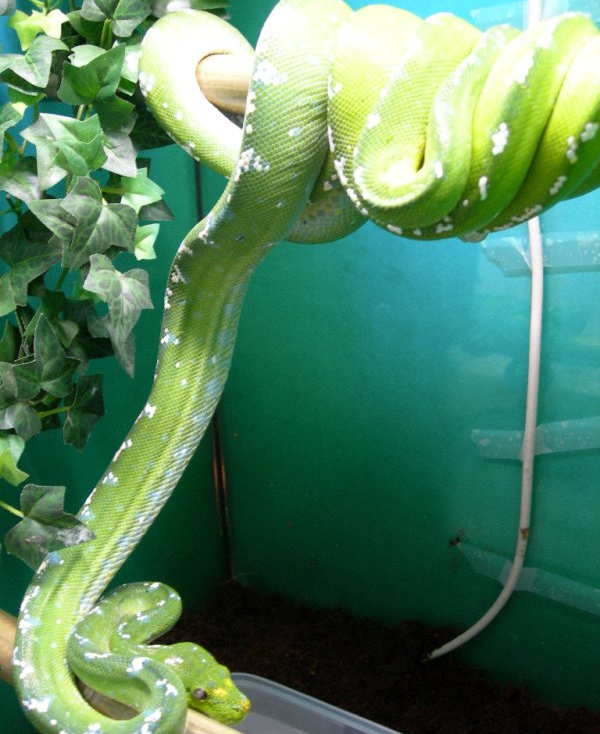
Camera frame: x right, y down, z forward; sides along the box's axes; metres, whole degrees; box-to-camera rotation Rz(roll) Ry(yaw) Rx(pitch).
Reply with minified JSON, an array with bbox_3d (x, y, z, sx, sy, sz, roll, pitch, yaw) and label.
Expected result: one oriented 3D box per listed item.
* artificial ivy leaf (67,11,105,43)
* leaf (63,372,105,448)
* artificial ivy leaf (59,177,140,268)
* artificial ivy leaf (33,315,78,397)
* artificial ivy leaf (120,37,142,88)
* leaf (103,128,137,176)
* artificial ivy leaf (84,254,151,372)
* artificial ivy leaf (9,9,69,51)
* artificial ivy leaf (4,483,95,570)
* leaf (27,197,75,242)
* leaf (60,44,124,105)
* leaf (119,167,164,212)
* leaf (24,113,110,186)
[{"bbox_3d":[-0.128,-0.205,0.530,0.027,0.022,0.015,0,-11,0],"label":"artificial ivy leaf"},{"bbox_3d":[-0.135,0.028,0.550,0.030,0.048,0.020,0,0,-31],"label":"leaf"},{"bbox_3d":[-0.122,-0.088,0.530,0.050,0.054,0.020,0,0,-6],"label":"artificial ivy leaf"},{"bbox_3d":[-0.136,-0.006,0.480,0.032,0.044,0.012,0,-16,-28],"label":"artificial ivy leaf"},{"bbox_3d":[-0.098,-0.179,0.515,0.026,0.031,0.010,0,3,-19],"label":"artificial ivy leaf"},{"bbox_3d":[-0.112,-0.132,0.535,0.027,0.030,0.015,0,-6,-9],"label":"leaf"},{"bbox_3d":[-0.113,-0.033,0.545,0.042,0.073,0.020,0,0,-9],"label":"artificial ivy leaf"},{"bbox_3d":[-0.146,-0.188,0.490,0.033,0.026,0.012,0,0,-18],"label":"artificial ivy leaf"},{"bbox_3d":[-0.126,0.080,0.440,0.045,0.014,0.042,7,53,-12],"label":"artificial ivy leaf"},{"bbox_3d":[-0.136,-0.082,0.490,0.034,0.030,0.010,0,-12,-22],"label":"leaf"},{"bbox_3d":[-0.123,-0.173,0.520,0.040,0.039,0.022,0,-17,-6],"label":"leaf"},{"bbox_3d":[-0.091,-0.102,0.505,0.027,0.025,0.010,0,-5,-23],"label":"leaf"},{"bbox_3d":[-0.140,-0.130,0.525,0.051,0.044,0.020,0,-11,-6],"label":"leaf"}]

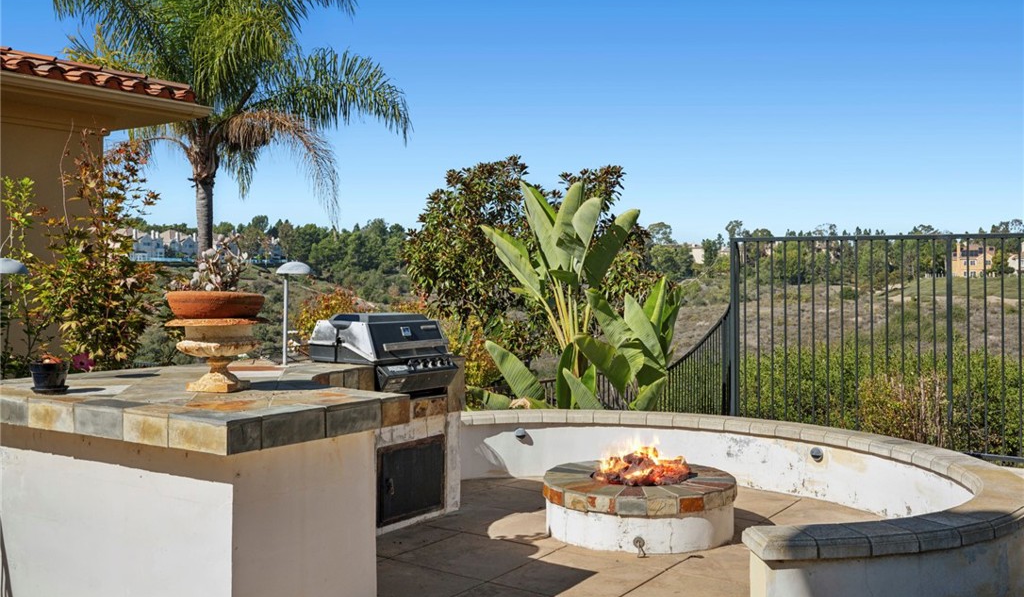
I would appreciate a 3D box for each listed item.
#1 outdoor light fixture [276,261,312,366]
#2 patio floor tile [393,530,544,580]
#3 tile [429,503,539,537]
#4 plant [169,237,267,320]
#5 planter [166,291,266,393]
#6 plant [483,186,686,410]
[{"bbox_3d":[-1.204,0.085,5.480,0.190,0.575,0.190,-1,1,-12],"label":"outdoor light fixture"},{"bbox_3d":[-0.194,1.303,5.005,0.610,0.025,0.610,1,2,35],"label":"patio floor tile"},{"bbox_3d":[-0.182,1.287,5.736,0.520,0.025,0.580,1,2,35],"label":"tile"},{"bbox_3d":[-1.297,-0.096,4.360,0.430,0.370,0.430,-1,1,-17],"label":"plant"},{"bbox_3d":[-1.291,0.190,4.355,0.440,0.420,0.440,-1,1,-17],"label":"planter"},{"bbox_3d":[0.562,0.108,8.207,1.680,2.117,1.300,0,1,4],"label":"plant"}]

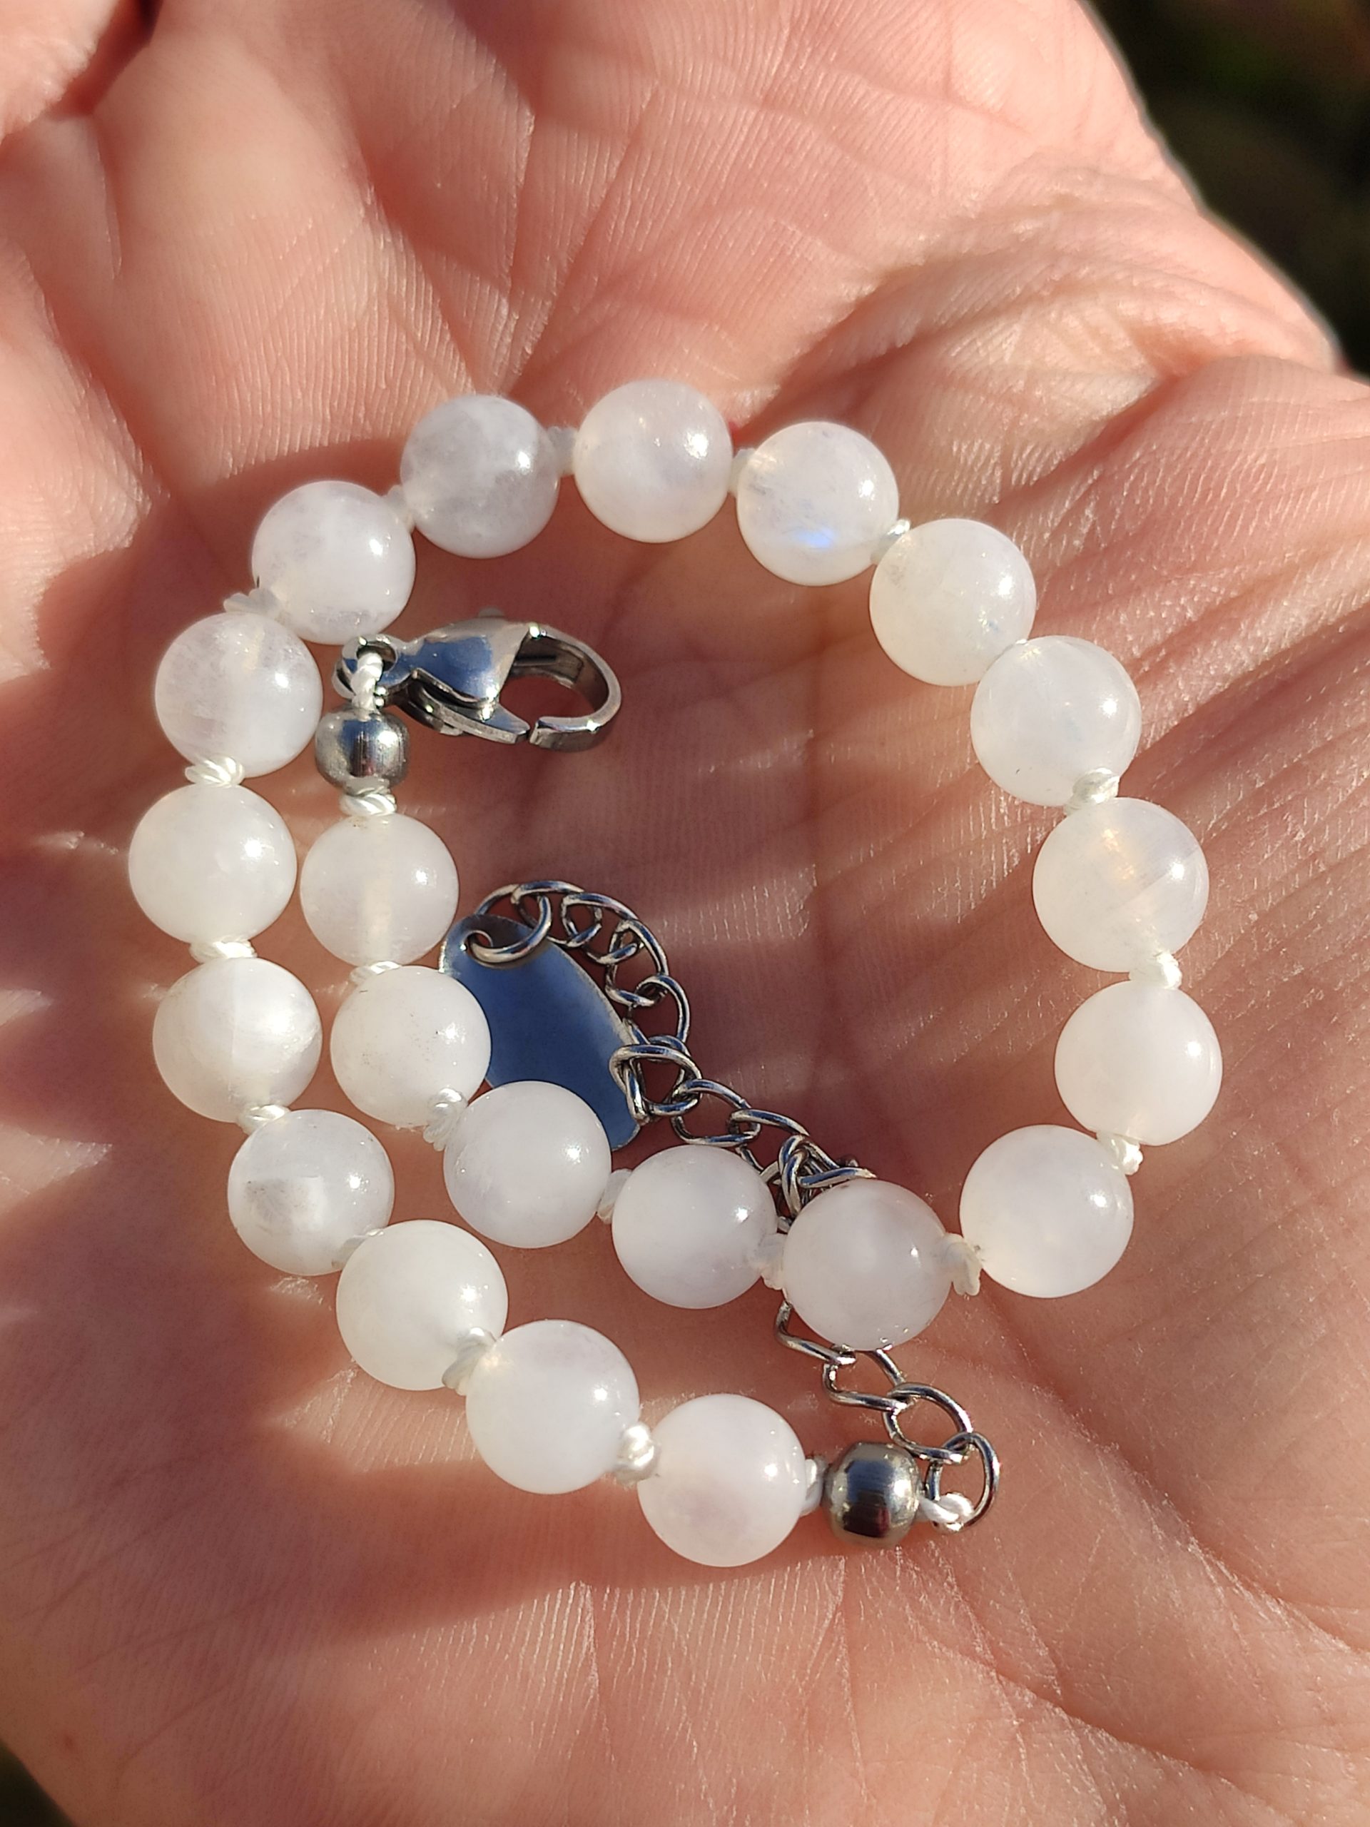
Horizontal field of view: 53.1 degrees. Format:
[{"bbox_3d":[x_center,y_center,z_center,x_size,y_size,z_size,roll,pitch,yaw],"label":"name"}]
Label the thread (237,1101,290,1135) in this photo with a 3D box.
[{"bbox_3d":[-0.020,0.010,0.064,0.003,0.002,0.001,-27,86,-8],"label":"thread"}]

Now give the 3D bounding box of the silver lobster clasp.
[{"bbox_3d":[-0.010,-0.011,0.066,0.014,0.003,0.007,6,69,0],"label":"silver lobster clasp"}]

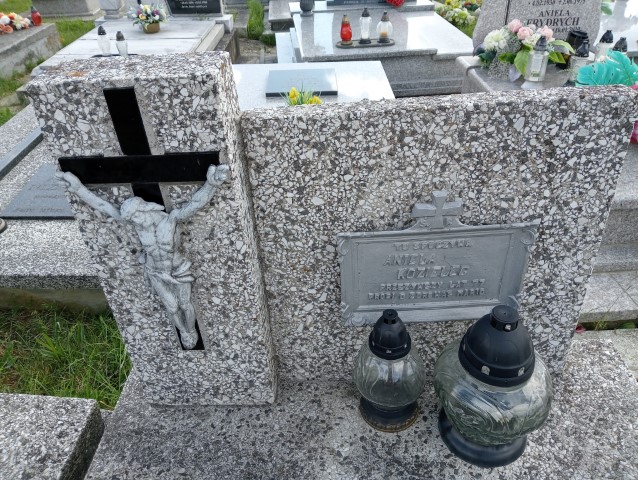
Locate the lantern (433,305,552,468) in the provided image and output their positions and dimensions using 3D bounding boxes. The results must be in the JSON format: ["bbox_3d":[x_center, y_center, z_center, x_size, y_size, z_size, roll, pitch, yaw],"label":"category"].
[{"bbox_3d":[0.318,0.251,0.953,0.211,0.308,0.211,-3,34,3],"label":"lantern"}]

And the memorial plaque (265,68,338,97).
[{"bbox_3d":[-0.096,-0.912,3.004,0.400,0.026,0.350,1,38,7],"label":"memorial plaque"}]

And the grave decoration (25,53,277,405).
[{"bbox_3d":[-0.255,0.041,0.968,0.280,0.711,0.126,-3,34,3],"label":"grave decoration"}]

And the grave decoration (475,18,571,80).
[{"bbox_3d":[1.171,-1.080,2.920,0.494,0.281,0.300,-1,34,3],"label":"grave decoration"}]

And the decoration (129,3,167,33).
[{"bbox_3d":[-1.509,-1.965,4.555,0.304,0.206,0.264,-1,34,3],"label":"decoration"}]

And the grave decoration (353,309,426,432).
[{"bbox_3d":[0.142,0.244,1.021,0.143,0.266,0.143,-3,34,3],"label":"grave decoration"}]

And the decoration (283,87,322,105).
[{"bbox_3d":[-0.086,-0.703,2.560,0.180,0.136,0.130,-1,34,3],"label":"decoration"}]

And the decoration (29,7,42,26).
[{"bbox_3d":[-2.934,-2.310,5.329,0.100,0.183,0.100,-1,34,3],"label":"decoration"}]

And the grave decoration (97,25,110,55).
[{"bbox_3d":[-1.615,-1.486,3.858,0.088,0.204,0.088,-1,34,3],"label":"grave decoration"}]

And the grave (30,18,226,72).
[{"bbox_3d":[-1.444,-1.521,4.363,1.187,0.400,1.691,-4,34,-2],"label":"grave"}]

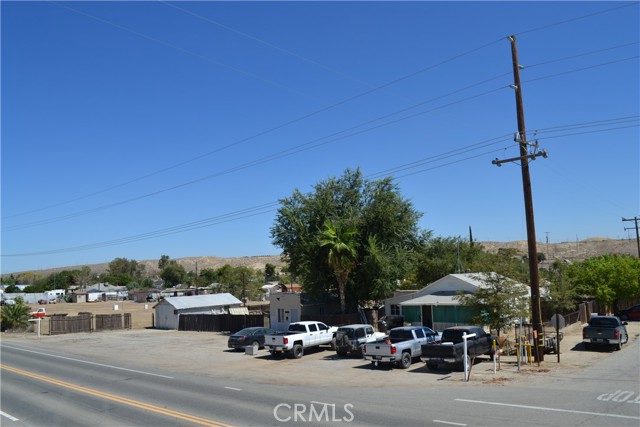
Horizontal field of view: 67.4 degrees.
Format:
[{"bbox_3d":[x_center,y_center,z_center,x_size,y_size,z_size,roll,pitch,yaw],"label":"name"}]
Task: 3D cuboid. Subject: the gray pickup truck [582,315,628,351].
[{"bbox_3d":[18.671,7.646,31.223,2.030,1.880,5.800,-8,-11,36],"label":"gray pickup truck"}]

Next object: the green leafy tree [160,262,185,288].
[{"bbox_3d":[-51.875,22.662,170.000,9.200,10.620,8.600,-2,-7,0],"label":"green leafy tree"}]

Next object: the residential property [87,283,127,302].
[{"bbox_3d":[-60.034,22.214,135.000,11.200,5.200,10.500,4,-9,-40],"label":"residential property"}]

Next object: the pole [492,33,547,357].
[{"bbox_3d":[11.535,-1.157,27.131,2.900,18.300,0.600,-6,-10,25],"label":"pole"}]

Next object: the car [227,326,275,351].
[{"bbox_3d":[-4.402,9.129,35.446,1.880,1.490,4.950,-7,-10,34],"label":"car"}]

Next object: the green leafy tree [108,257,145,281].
[{"bbox_3d":[-56.224,19.798,138.888,10.500,14.690,9.500,2,-9,-22],"label":"green leafy tree"}]

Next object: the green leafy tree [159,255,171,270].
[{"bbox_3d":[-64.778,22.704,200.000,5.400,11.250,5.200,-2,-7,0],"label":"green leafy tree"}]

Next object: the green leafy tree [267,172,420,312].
[{"bbox_3d":[2.429,3.208,44.000,13.600,14.660,12.500,-2,-7,0],"label":"green leafy tree"}]

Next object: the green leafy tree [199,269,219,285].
[{"bbox_3d":[-40.643,23.875,175.000,7.300,7.650,7.000,-2,-7,0],"label":"green leafy tree"}]

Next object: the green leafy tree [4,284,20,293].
[{"bbox_3d":[-83.181,22.200,129.544,4.600,6.020,4.600,4,-10,-32],"label":"green leafy tree"}]

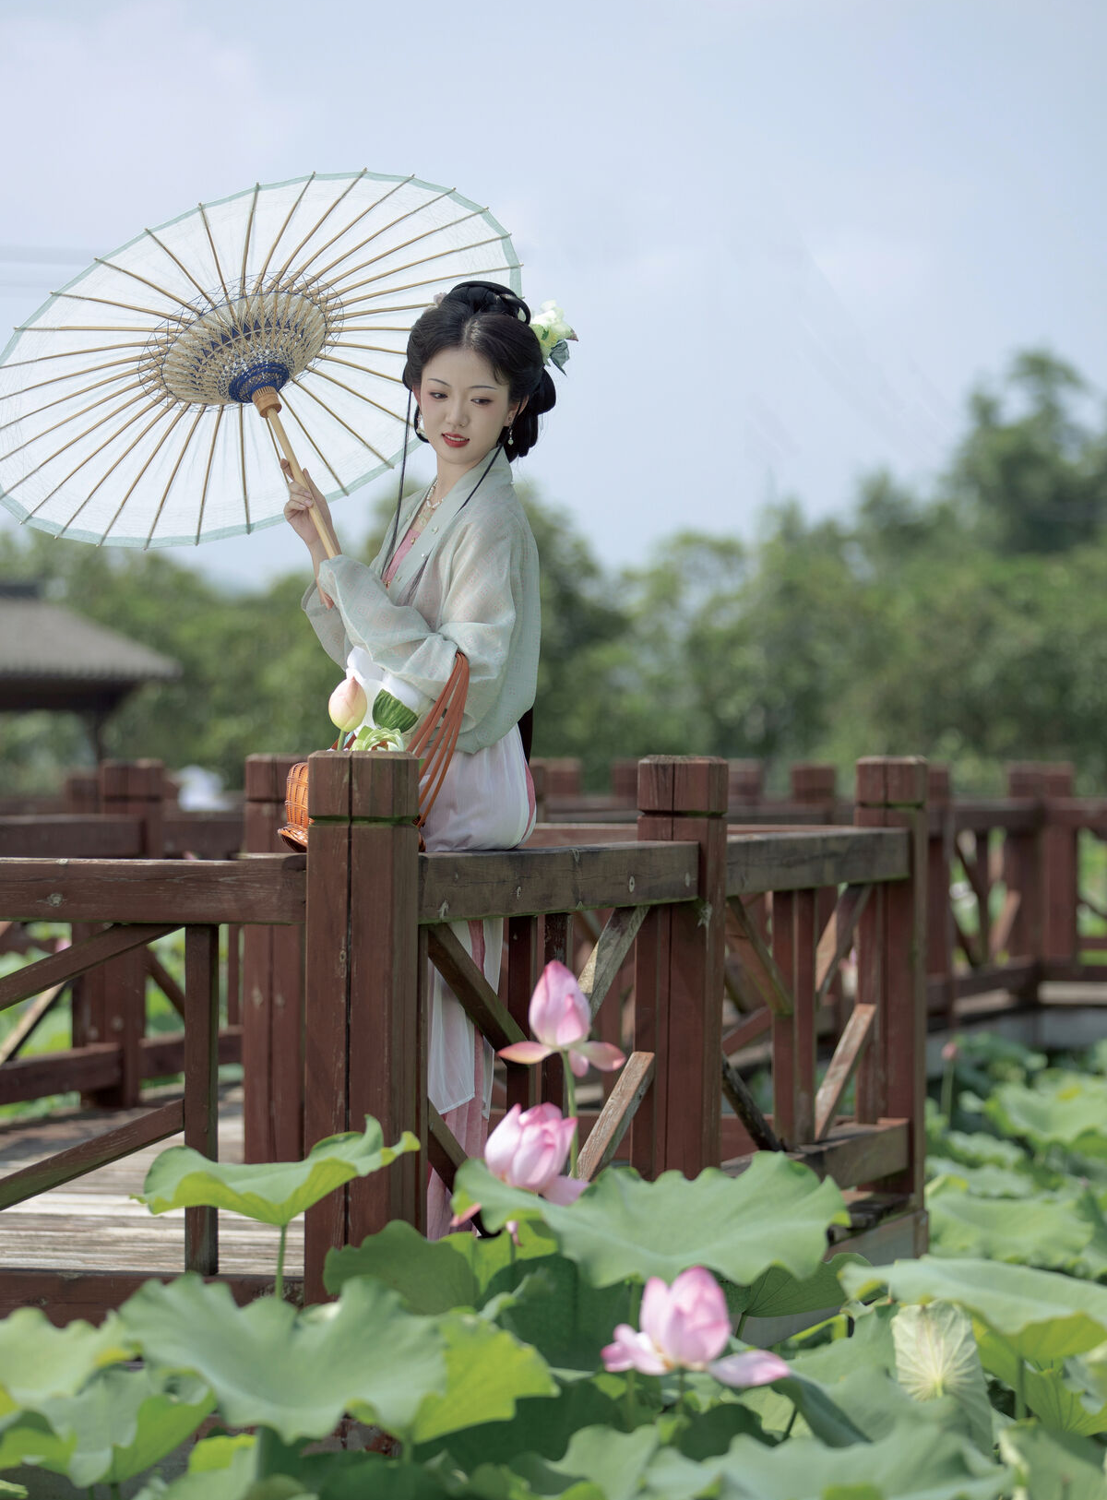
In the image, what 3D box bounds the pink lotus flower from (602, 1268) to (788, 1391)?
[{"bbox_3d":[0.160,0.652,6.000,0.215,0.130,0.180,0,0,0],"label":"pink lotus flower"}]

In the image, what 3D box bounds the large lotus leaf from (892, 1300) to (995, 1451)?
[{"bbox_3d":[0.534,0.856,7.250,0.170,0.210,0.200,0,0,0],"label":"large lotus leaf"}]

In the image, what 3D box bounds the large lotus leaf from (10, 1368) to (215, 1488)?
[{"bbox_3d":[-0.502,0.764,6.000,0.260,0.120,0.260,0,0,0],"label":"large lotus leaf"}]

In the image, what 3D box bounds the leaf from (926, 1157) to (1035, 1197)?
[{"bbox_3d":[0.966,0.964,12.000,0.320,0.110,0.320,0,0,0],"label":"leaf"}]

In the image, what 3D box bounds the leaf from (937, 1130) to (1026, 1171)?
[{"bbox_3d":[1.090,1.019,13.500,0.250,0.090,0.270,0,0,0],"label":"leaf"}]

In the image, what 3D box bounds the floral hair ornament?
[{"bbox_3d":[0.000,-0.635,8.150,0.080,0.112,0.075,0,0,37],"label":"floral hair ornament"}]

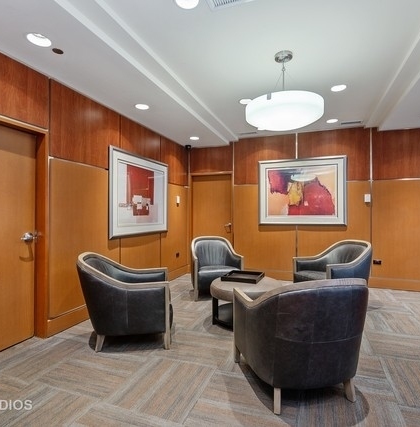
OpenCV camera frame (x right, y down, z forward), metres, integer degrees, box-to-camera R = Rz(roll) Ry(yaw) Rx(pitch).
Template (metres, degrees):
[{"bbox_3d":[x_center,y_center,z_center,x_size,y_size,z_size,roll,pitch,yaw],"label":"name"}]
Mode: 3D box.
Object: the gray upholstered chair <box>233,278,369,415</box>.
[{"bbox_3d":[0.635,0.818,1.922,0.710,0.845,0.870,0,0,-12],"label":"gray upholstered chair"}]

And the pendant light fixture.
[{"bbox_3d":[0.683,-1.148,2.460,0.690,0.600,0.690,0,0,0],"label":"pendant light fixture"}]

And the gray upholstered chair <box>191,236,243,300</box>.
[{"bbox_3d":[0.075,0.818,4.203,0.710,0.845,0.870,0,0,-9],"label":"gray upholstered chair"}]

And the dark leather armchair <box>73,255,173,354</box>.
[{"bbox_3d":[-0.828,0.818,2.693,0.870,0.845,0.710,0,0,-11],"label":"dark leather armchair"}]

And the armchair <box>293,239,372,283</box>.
[{"bbox_3d":[1.701,0.818,3.643,0.870,0.845,0.710,0,0,-17],"label":"armchair"}]

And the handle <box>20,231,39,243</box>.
[{"bbox_3d":[-1.747,0.226,2.557,0.075,0.075,0.150,0,0,22],"label":"handle"}]

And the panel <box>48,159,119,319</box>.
[{"bbox_3d":[-1.420,0.255,3.150,0.030,1.600,1.040,0,0,22],"label":"panel"}]

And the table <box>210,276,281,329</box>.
[{"bbox_3d":[0.438,1.030,3.180,0.860,0.420,0.860,0,0,0],"label":"table"}]

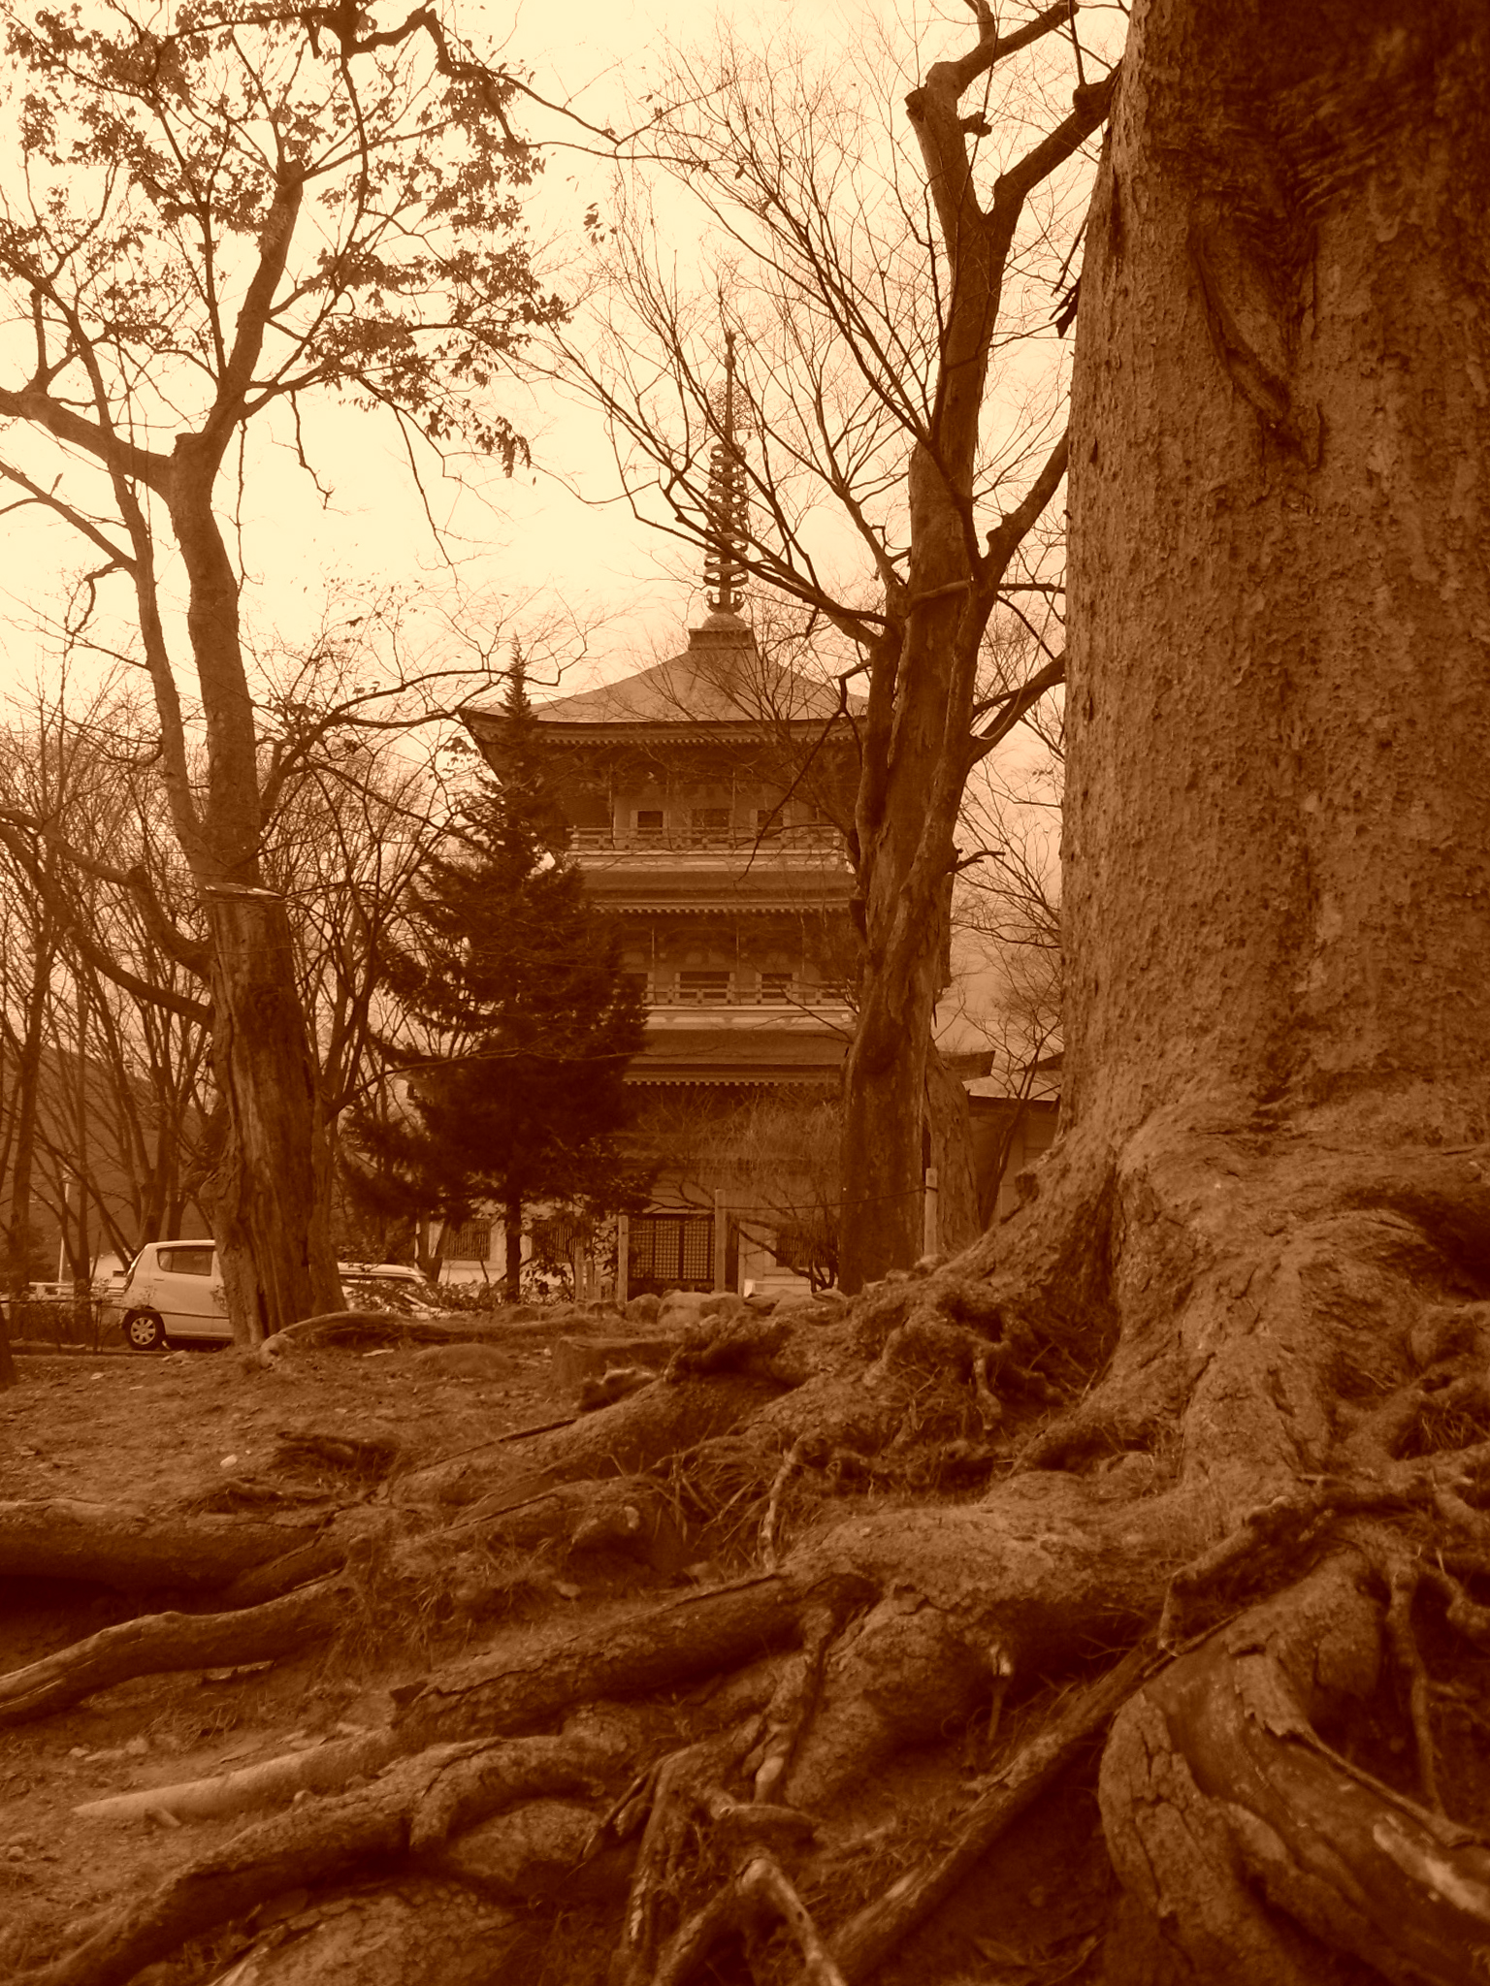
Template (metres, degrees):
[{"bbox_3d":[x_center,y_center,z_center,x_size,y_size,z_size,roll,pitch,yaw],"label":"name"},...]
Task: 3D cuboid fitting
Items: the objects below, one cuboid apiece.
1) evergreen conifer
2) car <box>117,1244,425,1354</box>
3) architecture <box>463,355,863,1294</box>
[{"bbox_3d":[-4.971,-0.393,43.905,5.900,13.860,5.900,1,-7,0],"label":"evergreen conifer"},{"bbox_3d":[-6.521,4.074,27.600,3.600,1.480,1.500,-1,-8,15],"label":"car"},{"bbox_3d":[-1.095,-6.128,67.077,15.500,31.820,15.500,0,-8,5],"label":"architecture"}]

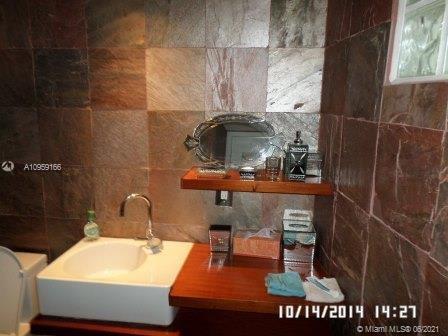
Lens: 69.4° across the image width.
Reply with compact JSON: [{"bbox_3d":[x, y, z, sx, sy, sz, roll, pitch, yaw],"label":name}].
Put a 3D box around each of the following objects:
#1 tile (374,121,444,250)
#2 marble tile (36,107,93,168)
[{"bbox_3d":[0.490,0.032,0.892,0.015,0.302,0.302,1,11,-1],"label":"tile"},{"bbox_3d":[-0.851,-0.162,1.748,0.302,0.302,0.015,2,11,5],"label":"marble tile"}]

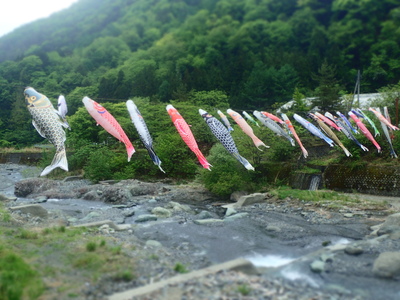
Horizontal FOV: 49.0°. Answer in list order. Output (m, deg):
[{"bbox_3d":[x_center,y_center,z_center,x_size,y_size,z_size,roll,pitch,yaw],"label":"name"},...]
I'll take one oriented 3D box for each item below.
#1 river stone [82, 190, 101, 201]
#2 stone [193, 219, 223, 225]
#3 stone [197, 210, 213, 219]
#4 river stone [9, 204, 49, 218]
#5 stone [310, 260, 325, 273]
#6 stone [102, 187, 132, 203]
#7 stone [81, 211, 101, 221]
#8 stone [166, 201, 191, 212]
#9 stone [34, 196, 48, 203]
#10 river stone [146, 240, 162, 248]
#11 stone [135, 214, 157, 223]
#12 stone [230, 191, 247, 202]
[{"bbox_3d":[-8.599,3.606,34.800,1.300,0.680,1.000,0,3,0],"label":"river stone"},{"bbox_3d":[0.520,4.372,26.848,1.945,0.346,1.070,0,1,0],"label":"stone"},{"bbox_3d":[0.295,4.226,28.766,1.044,0.528,0.783,0,1,0],"label":"stone"},{"bbox_3d":[-10.465,3.753,26.795,2.420,0.853,1.452,0,1,0],"label":"river stone"},{"bbox_3d":[5.058,5.014,18.900,0.540,0.430,0.500,0,3,0],"label":"stone"},{"bbox_3d":[-6.565,3.499,34.525,2.495,1.271,1.871,0,1,0],"label":"stone"},{"bbox_3d":[-6.820,4.117,27.600,1.080,0.480,0.800,0,3,0],"label":"stone"},{"bbox_3d":[-1.535,4.035,31.358,1.704,0.866,1.227,0,1,0],"label":"stone"},{"bbox_3d":[-12.201,3.810,33.800,1.050,0.380,0.720,0,3,0],"label":"stone"},{"bbox_3d":[-2.104,4.371,20.308,0.737,0.367,0.553,0,1,0],"label":"river stone"},{"bbox_3d":[-3.407,4.282,27.447,1.368,0.496,0.957,0,1,0],"label":"stone"},{"bbox_3d":[3.034,3.664,34.600,1.250,0.820,1.050,0,3,0],"label":"stone"}]

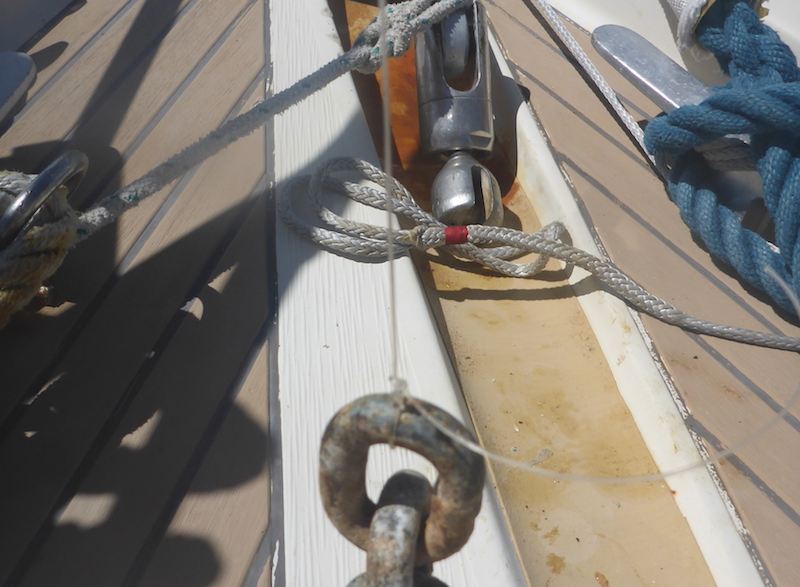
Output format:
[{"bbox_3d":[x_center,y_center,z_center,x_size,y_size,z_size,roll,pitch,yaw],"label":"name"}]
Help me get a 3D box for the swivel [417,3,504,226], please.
[{"bbox_3d":[0.037,-0.110,0.530,0.048,0.138,0.046,-4,2,-12],"label":"swivel"}]

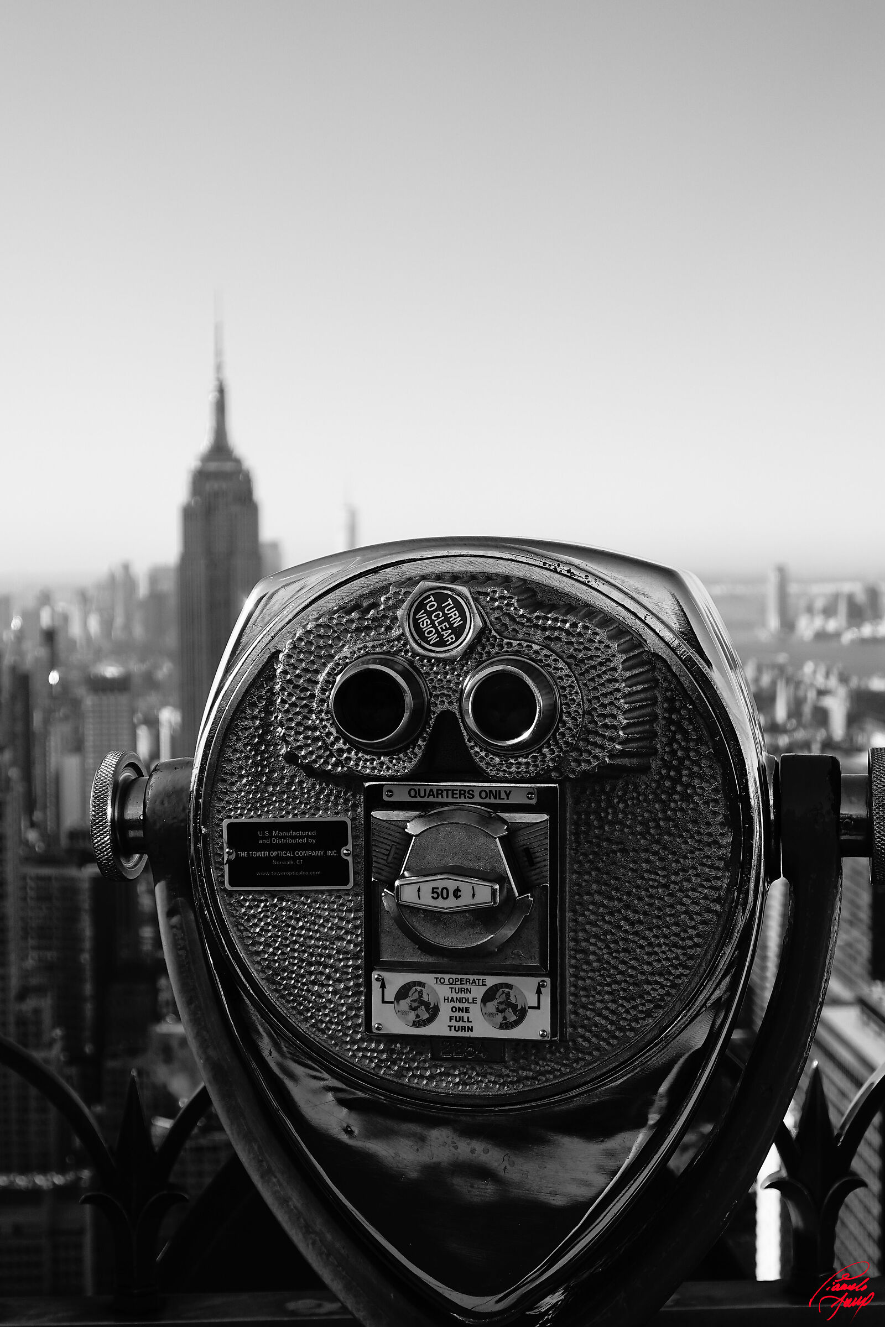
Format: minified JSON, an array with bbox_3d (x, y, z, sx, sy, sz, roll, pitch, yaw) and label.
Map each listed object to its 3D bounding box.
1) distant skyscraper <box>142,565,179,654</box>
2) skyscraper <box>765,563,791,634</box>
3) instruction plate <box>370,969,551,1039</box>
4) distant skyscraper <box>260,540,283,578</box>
[{"bbox_3d":[-894.520,-198.420,6143.830,86.000,248.000,35.000,0,3,-2],"label":"distant skyscraper"},{"bbox_3d":[1180.770,-219.310,6753.970,45.000,238.000,65.000,-1,3,-12],"label":"skyscraper"},{"bbox_3d":[0.010,0.172,0.965,0.091,0.031,0.002,0,0,11],"label":"instruction plate"},{"bbox_3d":[-535.640,-224.770,5977.910,62.000,329.000,55.000,0,3,-6],"label":"distant skyscraper"}]

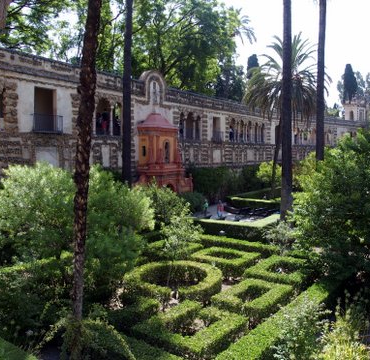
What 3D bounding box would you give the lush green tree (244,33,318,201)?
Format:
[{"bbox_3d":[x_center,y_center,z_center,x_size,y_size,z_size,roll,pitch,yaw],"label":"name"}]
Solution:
[{"bbox_3d":[11.552,-6.835,44.633,9.600,19.540,9.400,0,4,0],"label":"lush green tree"}]

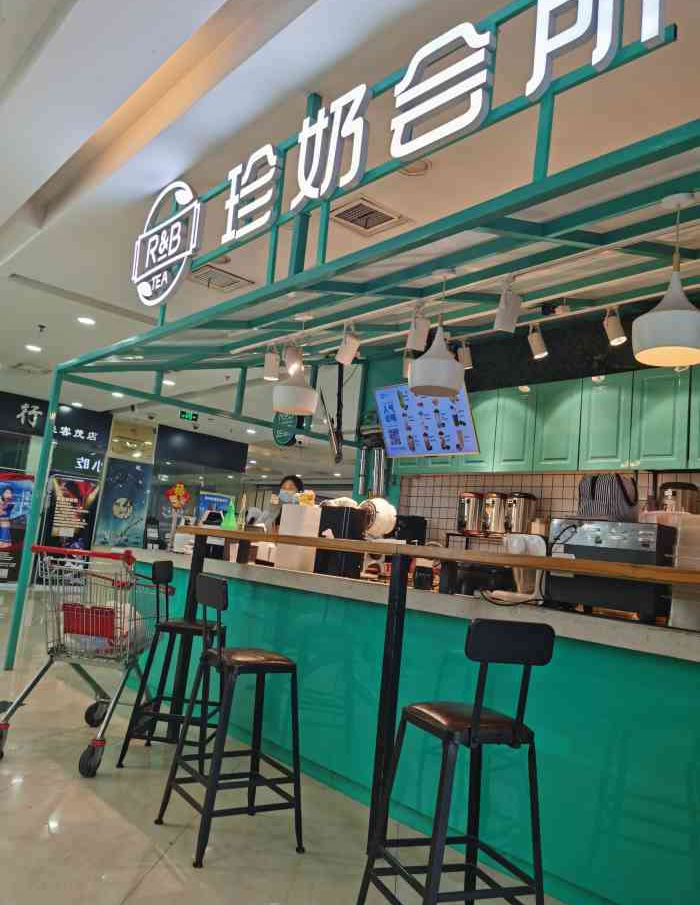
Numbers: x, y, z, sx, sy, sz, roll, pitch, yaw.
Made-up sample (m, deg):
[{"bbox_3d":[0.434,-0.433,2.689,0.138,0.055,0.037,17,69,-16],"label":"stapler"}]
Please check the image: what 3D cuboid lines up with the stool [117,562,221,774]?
[{"bbox_3d":[-0.823,1.058,3.667,0.410,0.957,0.410,5,-8,5],"label":"stool"}]

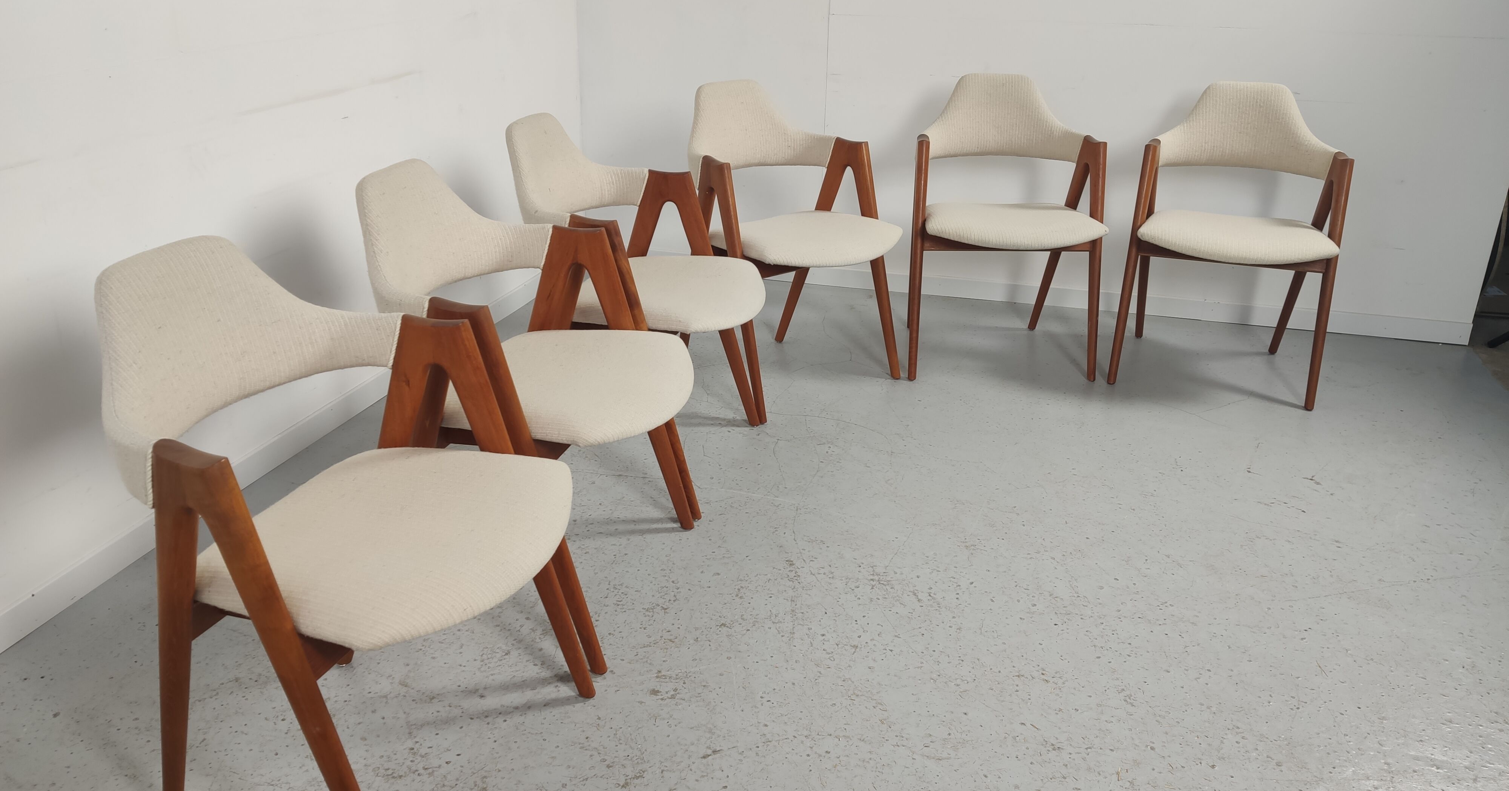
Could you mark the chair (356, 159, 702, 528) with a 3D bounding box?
[{"bbox_3d":[-0.405,-0.008,2.024,0.503,0.763,0.530,7,24,13],"label":"chair"}]

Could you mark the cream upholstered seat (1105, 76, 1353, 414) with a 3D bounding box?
[{"bbox_3d":[1.306,-0.434,3.108,0.530,0.763,0.503,9,24,17],"label":"cream upholstered seat"}]

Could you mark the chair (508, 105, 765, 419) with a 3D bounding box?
[{"bbox_3d":[-0.268,-0.212,2.513,0.503,0.763,0.530,7,24,13],"label":"chair"}]

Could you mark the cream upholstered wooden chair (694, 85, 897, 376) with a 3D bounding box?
[{"bbox_3d":[0.072,-0.409,2.994,0.530,0.763,0.503,-18,30,-38],"label":"cream upholstered wooden chair"}]

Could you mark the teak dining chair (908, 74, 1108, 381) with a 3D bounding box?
[{"bbox_3d":[0.690,-0.483,3.195,0.530,0.763,0.503,0,23,-2],"label":"teak dining chair"}]

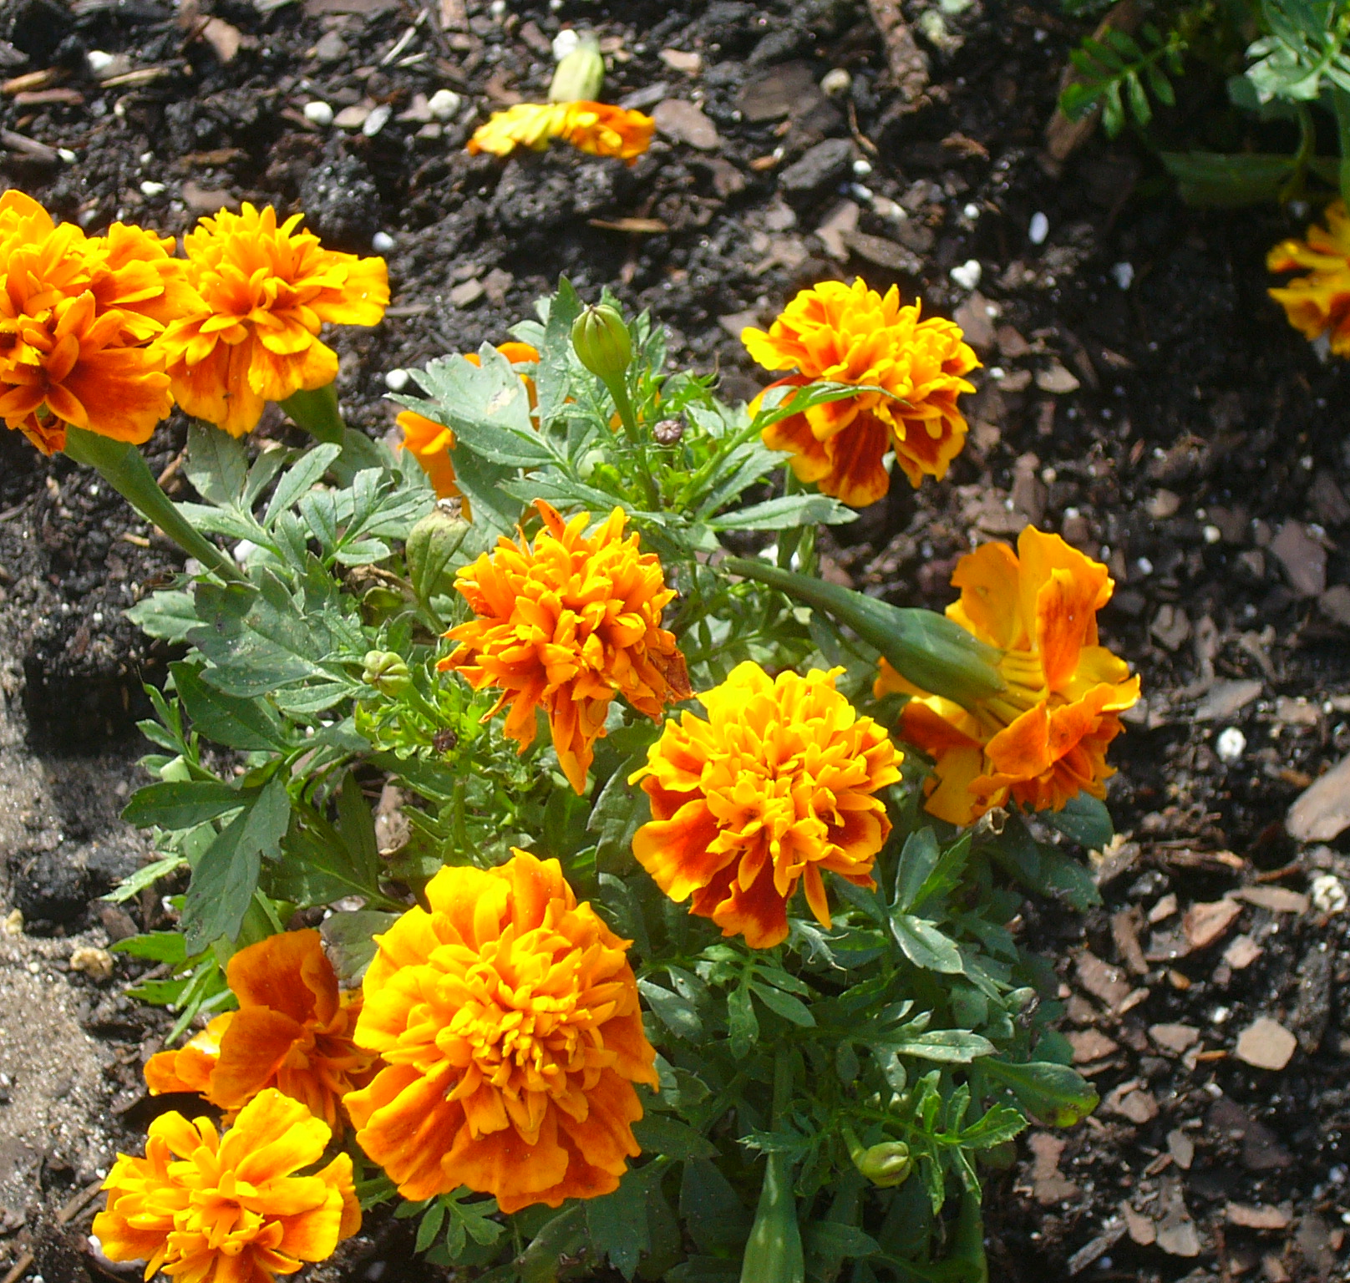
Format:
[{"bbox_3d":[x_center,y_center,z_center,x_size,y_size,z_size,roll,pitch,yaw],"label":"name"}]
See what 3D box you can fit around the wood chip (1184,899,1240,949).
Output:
[{"bbox_3d":[0.104,0.055,0.830,0.013,0.004,0.007,-38,67,-20],"label":"wood chip"}]

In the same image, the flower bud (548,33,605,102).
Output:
[{"bbox_3d":[-0.024,-0.142,1.050,0.013,0.013,0.018,11,81,-10],"label":"flower bud"}]

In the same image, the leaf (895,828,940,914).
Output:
[{"bbox_3d":[0.047,0.045,0.830,0.009,0.003,0.018,13,66,19],"label":"leaf"}]

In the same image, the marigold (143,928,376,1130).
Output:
[{"bbox_3d":[-0.078,0.074,0.810,0.035,0.046,0.046,-8,46,-8],"label":"marigold"}]

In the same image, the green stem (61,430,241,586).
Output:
[{"bbox_3d":[-0.103,-0.026,0.845,0.008,0.047,0.008,-48,28,0],"label":"green stem"}]

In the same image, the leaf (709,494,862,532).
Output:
[{"bbox_3d":[0.022,-0.026,0.865,0.031,0.004,0.009,0,45,0],"label":"leaf"}]

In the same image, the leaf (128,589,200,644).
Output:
[{"bbox_3d":[-0.100,-0.005,0.850,0.019,0.005,0.011,8,57,5],"label":"leaf"}]

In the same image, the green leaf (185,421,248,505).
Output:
[{"bbox_3d":[-0.090,-0.035,0.830,0.011,0.004,0.019,-21,62,-11],"label":"green leaf"}]

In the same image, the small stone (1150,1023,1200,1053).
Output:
[{"bbox_3d":[0.102,0.081,0.866,0.010,0.004,0.006,0,45,0],"label":"small stone"}]

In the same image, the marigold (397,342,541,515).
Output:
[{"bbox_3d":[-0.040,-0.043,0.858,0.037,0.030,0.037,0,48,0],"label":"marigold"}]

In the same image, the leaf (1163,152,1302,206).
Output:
[{"bbox_3d":[0.135,-0.113,1.035,0.034,0.004,0.015,0,45,0],"label":"leaf"}]

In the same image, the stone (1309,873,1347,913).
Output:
[{"bbox_3d":[0.137,0.053,0.893,0.008,0.007,0.008,0,45,0],"label":"stone"}]

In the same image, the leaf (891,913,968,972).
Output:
[{"bbox_3d":[0.048,0.058,0.811,0.018,0.004,0.008,37,58,19],"label":"leaf"}]

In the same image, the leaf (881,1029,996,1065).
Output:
[{"bbox_3d":[0.050,0.077,0.808,0.021,0.004,0.006,3,50,3],"label":"leaf"}]

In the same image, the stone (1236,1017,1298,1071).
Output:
[{"bbox_3d":[0.115,0.078,0.826,0.010,0.006,0.011,18,50,15],"label":"stone"}]

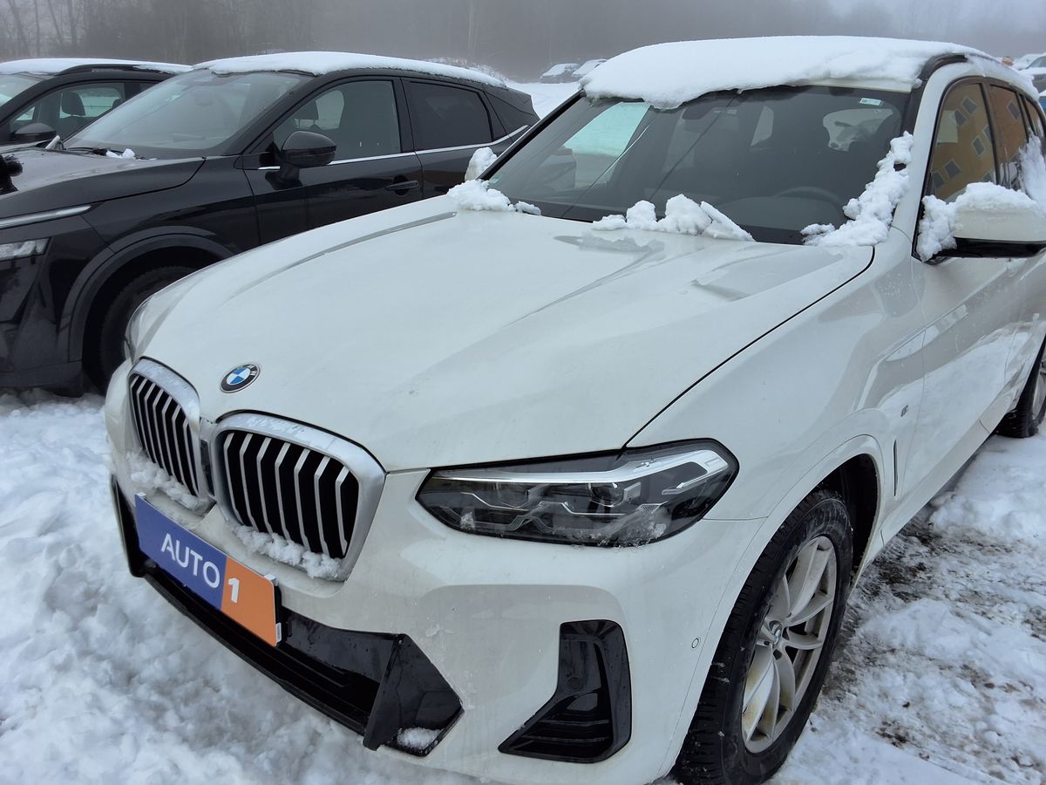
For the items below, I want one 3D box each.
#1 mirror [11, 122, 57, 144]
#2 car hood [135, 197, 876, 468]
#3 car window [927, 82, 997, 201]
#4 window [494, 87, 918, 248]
[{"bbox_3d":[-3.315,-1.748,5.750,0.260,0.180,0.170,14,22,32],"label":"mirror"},{"bbox_3d":[-0.143,-0.239,2.091,1.560,0.310,1.400,17,24,37],"label":"car hood"},{"bbox_3d":[1.290,-0.691,2.502,0.080,0.460,0.980,-11,6,43],"label":"car window"},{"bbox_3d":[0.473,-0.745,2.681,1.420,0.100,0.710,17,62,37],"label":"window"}]

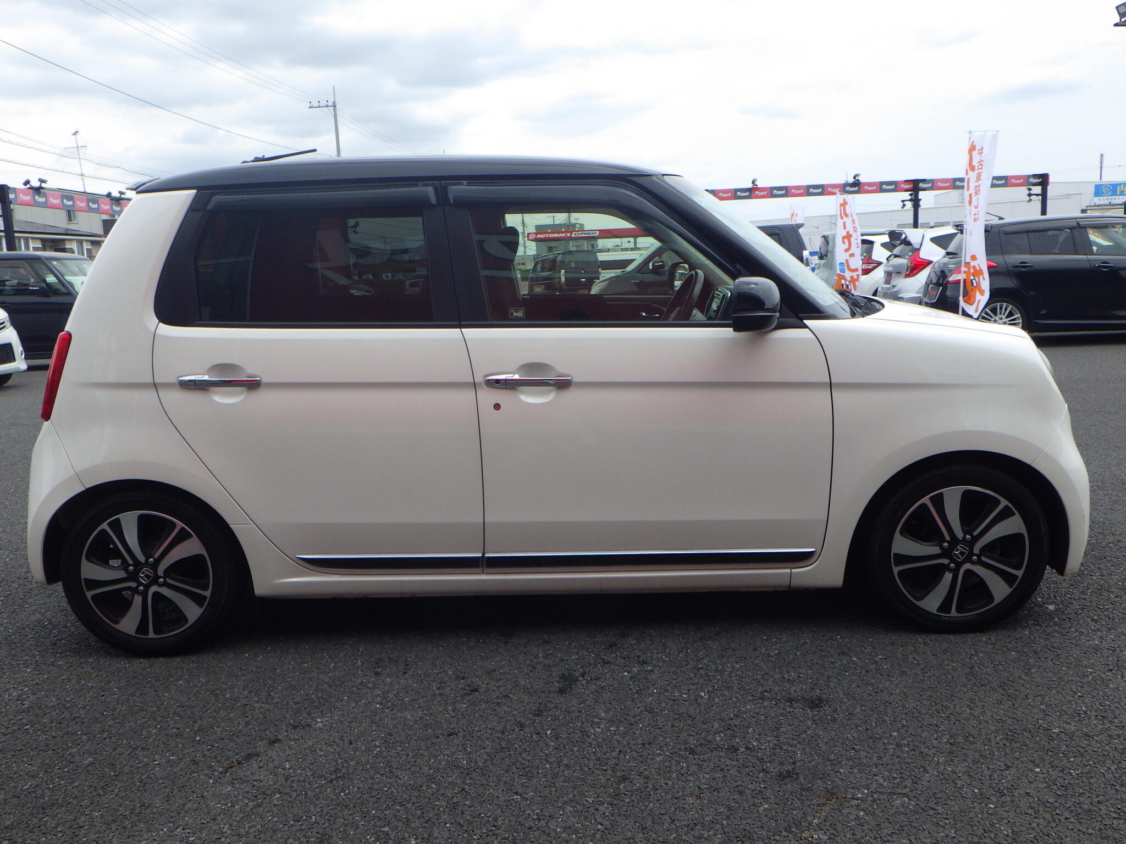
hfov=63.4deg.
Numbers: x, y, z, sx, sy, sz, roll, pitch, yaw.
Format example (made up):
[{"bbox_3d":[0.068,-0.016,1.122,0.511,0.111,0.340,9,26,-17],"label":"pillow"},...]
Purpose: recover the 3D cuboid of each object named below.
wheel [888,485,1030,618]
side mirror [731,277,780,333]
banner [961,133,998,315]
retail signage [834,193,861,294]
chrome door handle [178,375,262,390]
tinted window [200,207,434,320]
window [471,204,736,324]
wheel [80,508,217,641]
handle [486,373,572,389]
[{"bbox_3d":[1.218,0.389,2.852,0.415,0.415,0.135,-2,10,1],"label":"wheel"},{"bbox_3d":[0.550,-0.334,2.592,0.120,0.165,0.210,-2,10,1],"label":"side mirror"},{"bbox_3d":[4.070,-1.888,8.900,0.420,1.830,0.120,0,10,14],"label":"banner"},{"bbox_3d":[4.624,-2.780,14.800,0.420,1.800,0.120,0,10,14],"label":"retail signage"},{"bbox_3d":[-1.021,-0.119,2.715,0.247,0.041,0.050,0,10,1],"label":"chrome door handle"},{"bbox_3d":[-0.748,-0.475,2.744,0.717,0.359,0.040,0,-2,1],"label":"tinted window"},{"bbox_3d":[0.128,-0.478,2.731,0.825,0.368,0.040,0,-2,1],"label":"window"},{"bbox_3d":[-1.300,0.470,2.905,0.415,0.415,0.135,-2,10,1],"label":"wheel"},{"bbox_3d":[-0.102,-0.120,2.701,0.257,0.045,0.050,0,10,1],"label":"handle"}]

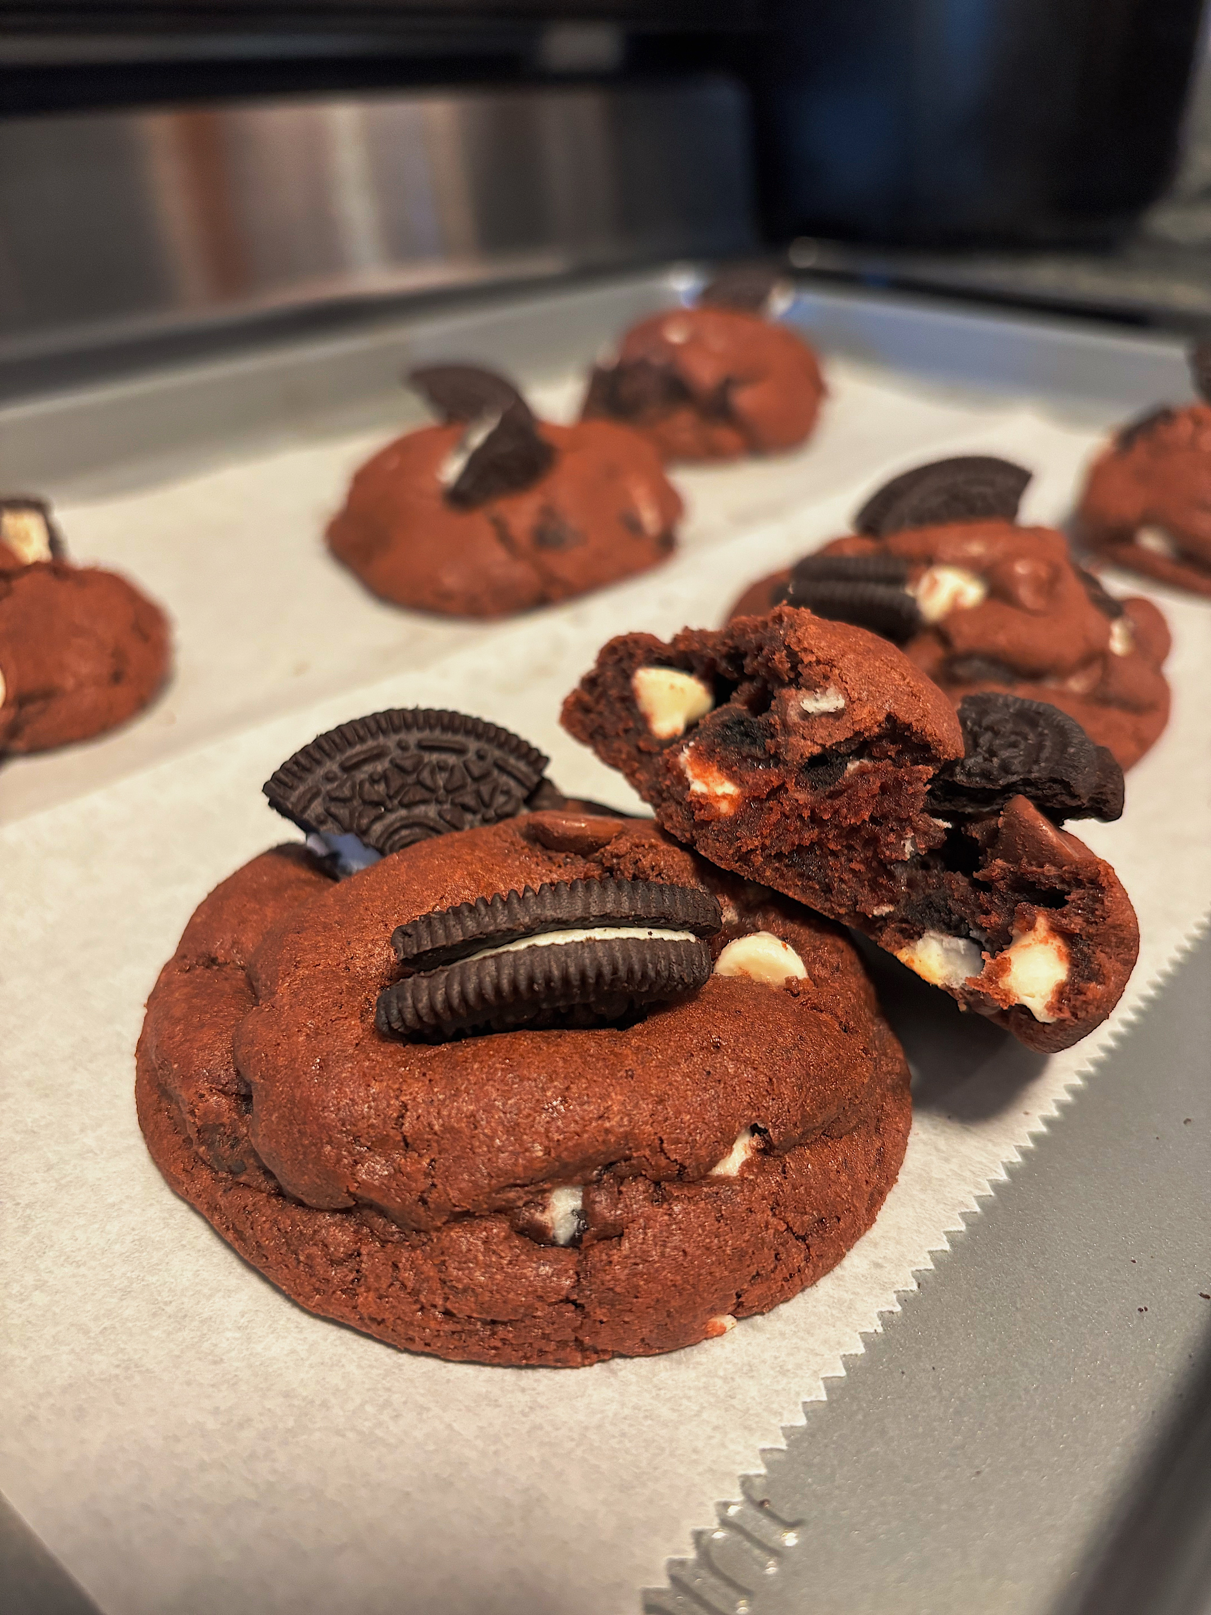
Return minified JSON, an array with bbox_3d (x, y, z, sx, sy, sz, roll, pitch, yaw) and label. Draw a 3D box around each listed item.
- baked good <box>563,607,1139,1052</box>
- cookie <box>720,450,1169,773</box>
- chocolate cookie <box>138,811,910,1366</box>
[{"bbox_3d":[0.040,-0.010,0.160,0.078,0.031,0.043,30,32,11],"label":"baked good"},{"bbox_3d":[0.062,-0.037,0.216,0.081,0.037,0.081,1,32,0],"label":"cookie"},{"bbox_3d":[-0.007,0.018,0.132,0.083,0.033,0.078,1,32,0],"label":"chocolate cookie"}]

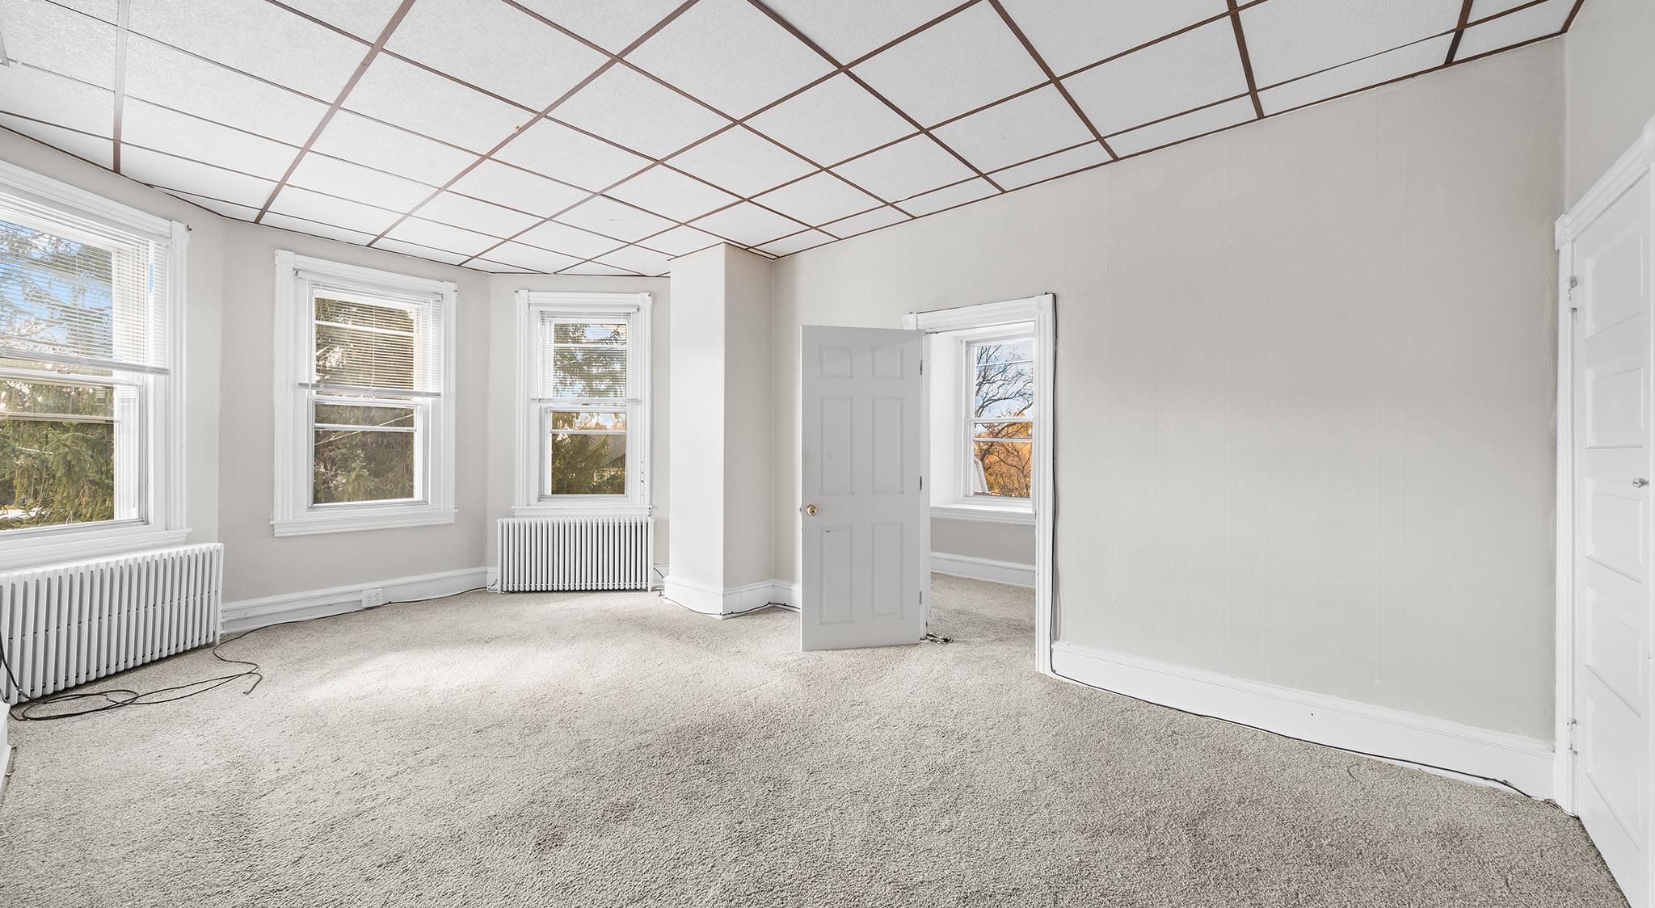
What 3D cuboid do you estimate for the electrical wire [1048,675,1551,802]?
[{"bbox_3d":[1.952,1.246,2.750,1.730,0.050,0.030,1,1,40],"label":"electrical wire"}]

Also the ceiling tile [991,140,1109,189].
[{"bbox_3d":[1.193,-1.550,3.219,0.595,0.020,0.280,0,1,39],"label":"ceiling tile"}]

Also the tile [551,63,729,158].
[{"bbox_3d":[-0.837,-1.523,2.701,0.600,0.022,0.600,1,1,40],"label":"tile"}]

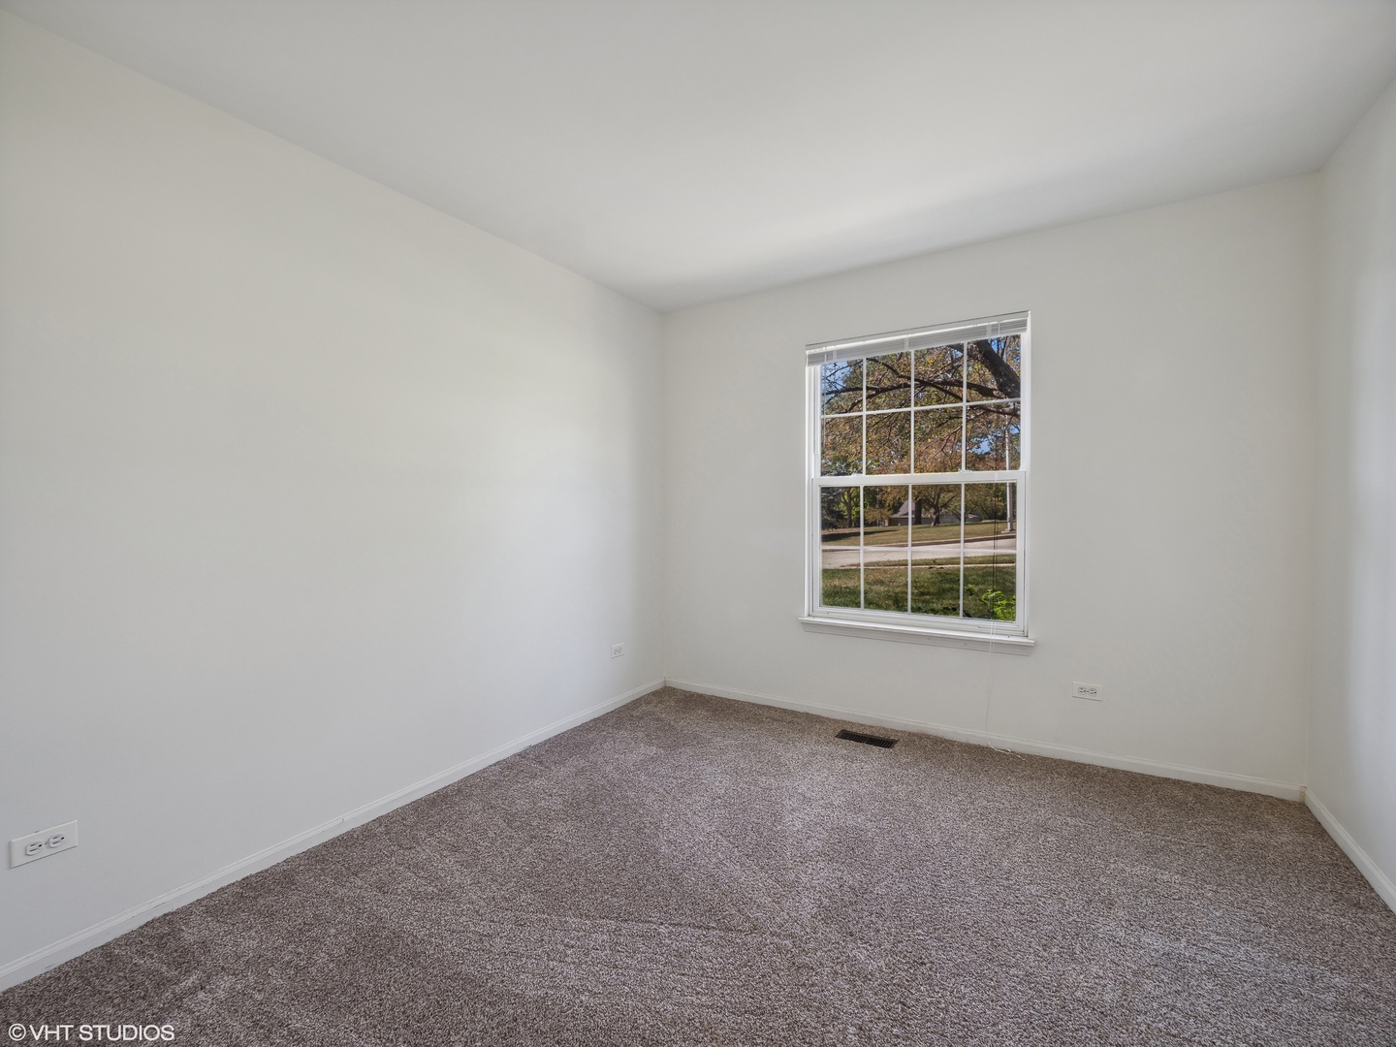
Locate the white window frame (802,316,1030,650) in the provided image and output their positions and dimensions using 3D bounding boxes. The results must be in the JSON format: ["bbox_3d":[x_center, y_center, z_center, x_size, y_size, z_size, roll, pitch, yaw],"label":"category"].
[{"bbox_3d":[1.100,-0.189,2.982,1.167,1.629,0.101,0,2,30],"label":"white window frame"}]

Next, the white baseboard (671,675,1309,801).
[{"bbox_3d":[1.099,1.071,3.005,3.047,0.065,0.013,0,2,30],"label":"white baseboard"}]

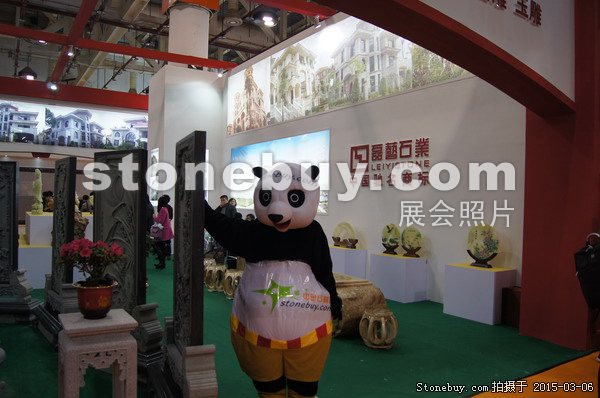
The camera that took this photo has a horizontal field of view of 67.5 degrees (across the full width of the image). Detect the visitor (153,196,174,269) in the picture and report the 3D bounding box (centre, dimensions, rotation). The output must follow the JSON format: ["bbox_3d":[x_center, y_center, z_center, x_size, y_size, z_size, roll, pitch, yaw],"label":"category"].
[{"bbox_3d":[-3.090,0.759,10.254,0.370,1.610,0.440,1,0,21],"label":"visitor"}]

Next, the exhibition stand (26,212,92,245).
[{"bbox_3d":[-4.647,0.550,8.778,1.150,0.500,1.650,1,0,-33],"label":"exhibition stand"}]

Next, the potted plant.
[{"bbox_3d":[-1.369,0.519,2.950,0.420,0.500,0.400,1,0,-25],"label":"potted plant"}]

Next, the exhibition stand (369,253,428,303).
[{"bbox_3d":[1.626,1.264,7.371,0.500,0.690,0.750,1,0,-33],"label":"exhibition stand"}]

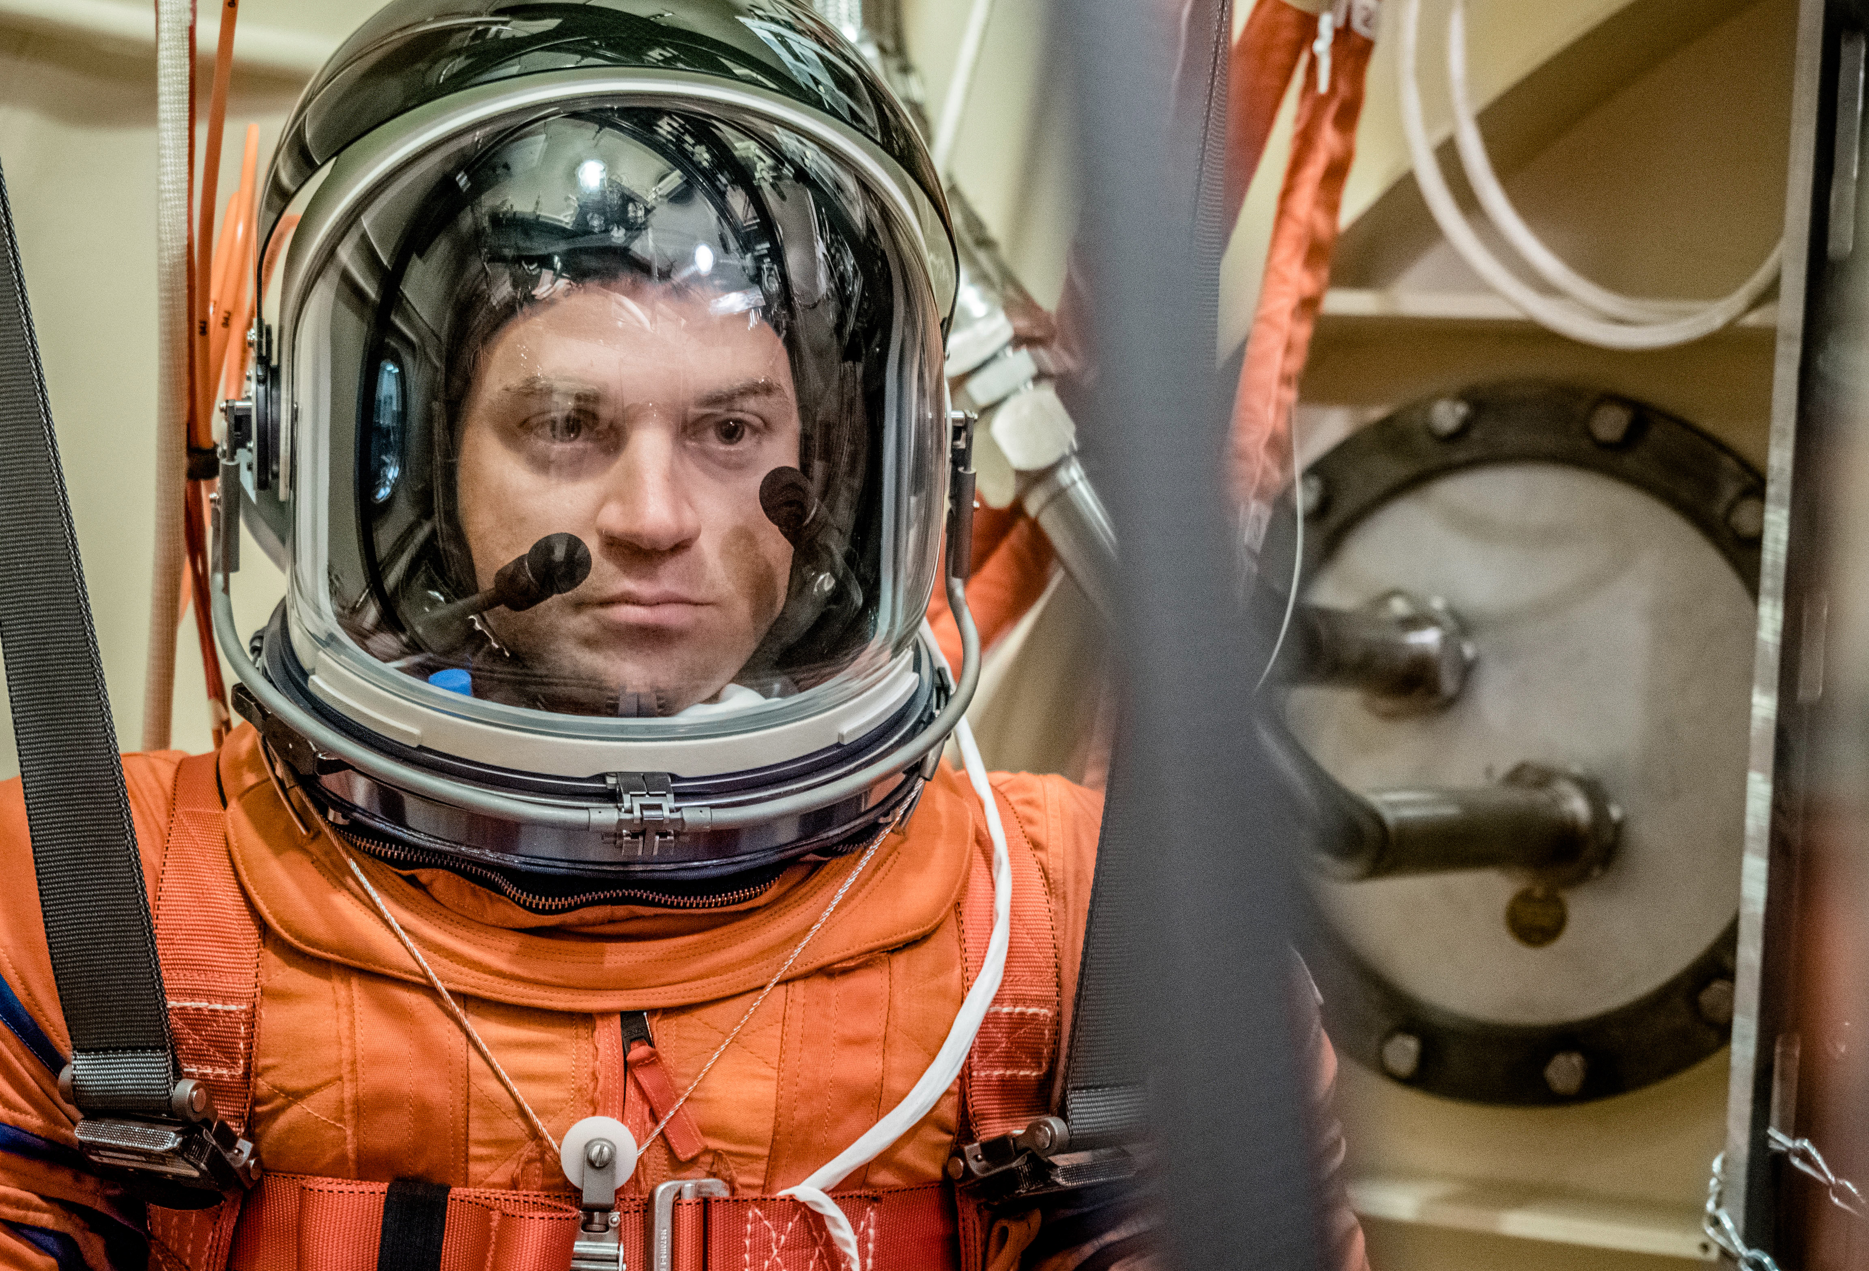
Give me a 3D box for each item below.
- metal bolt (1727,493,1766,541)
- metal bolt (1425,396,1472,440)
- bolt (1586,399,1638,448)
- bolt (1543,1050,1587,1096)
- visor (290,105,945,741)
[{"bbox_3d":[0.444,-0.064,2.354,0.023,0.024,0.012,4,1,28],"label":"metal bolt"},{"bbox_3d":[0.290,-0.123,2.438,0.023,0.024,0.012,4,1,28],"label":"metal bolt"},{"bbox_3d":[0.375,-0.118,2.392,0.023,0.024,0.012,4,1,28],"label":"bolt"},{"bbox_3d":[0.350,0.244,2.401,0.023,0.024,0.012,4,1,28],"label":"bolt"},{"bbox_3d":[-0.121,-0.083,1.660,0.257,0.247,0.150,1,3,-11],"label":"visor"}]

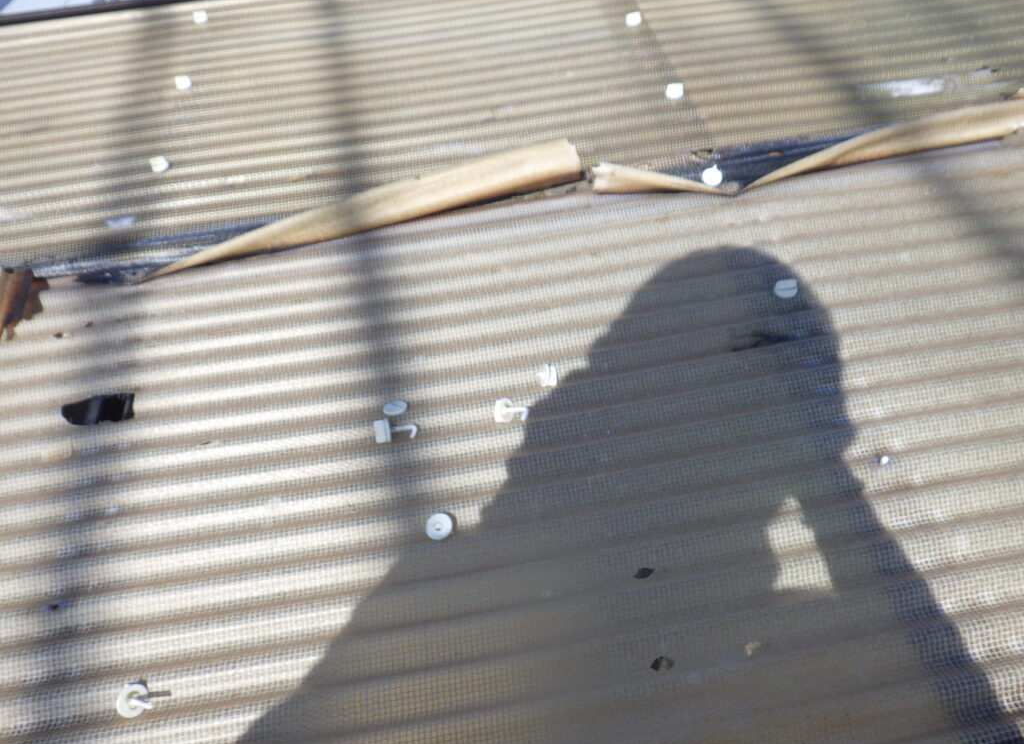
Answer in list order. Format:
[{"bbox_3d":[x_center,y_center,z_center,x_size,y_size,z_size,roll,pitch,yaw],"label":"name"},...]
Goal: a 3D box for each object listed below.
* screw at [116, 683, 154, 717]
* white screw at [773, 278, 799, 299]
[{"bbox_3d":[-0.237,0.208,0.521,0.032,0.020,0.020,-18,55,46],"label":"screw"},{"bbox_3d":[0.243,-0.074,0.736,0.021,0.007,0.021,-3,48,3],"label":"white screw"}]

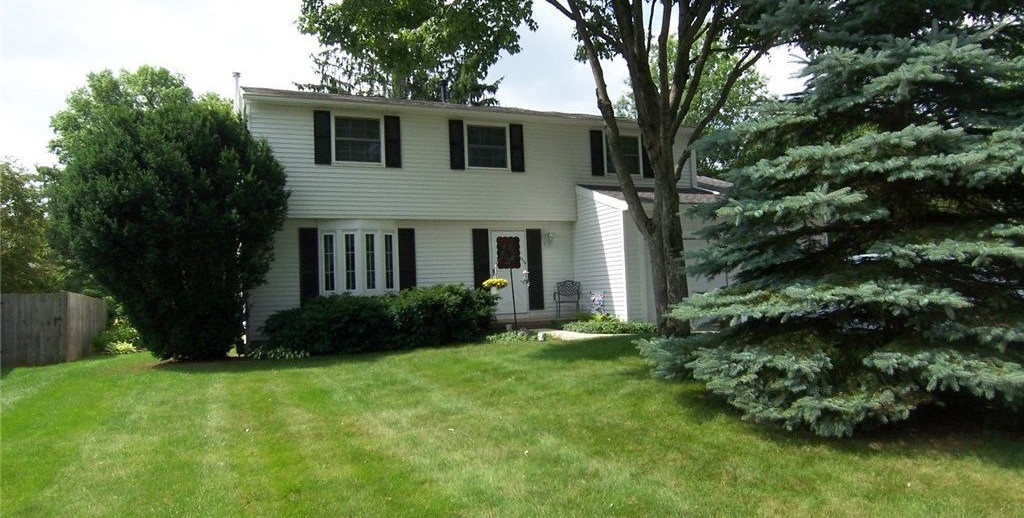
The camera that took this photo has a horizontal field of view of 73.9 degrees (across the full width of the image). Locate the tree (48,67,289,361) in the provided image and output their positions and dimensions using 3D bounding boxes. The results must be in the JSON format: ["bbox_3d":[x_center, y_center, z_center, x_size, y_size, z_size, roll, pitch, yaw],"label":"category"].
[{"bbox_3d":[-6.420,-0.770,13.000,4.100,5.400,4.000,-1,-4,-23],"label":"tree"}]

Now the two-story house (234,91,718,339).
[{"bbox_3d":[-0.504,-1.332,19.288,13.320,6.750,10.650,-1,-4,-23],"label":"two-story house"}]

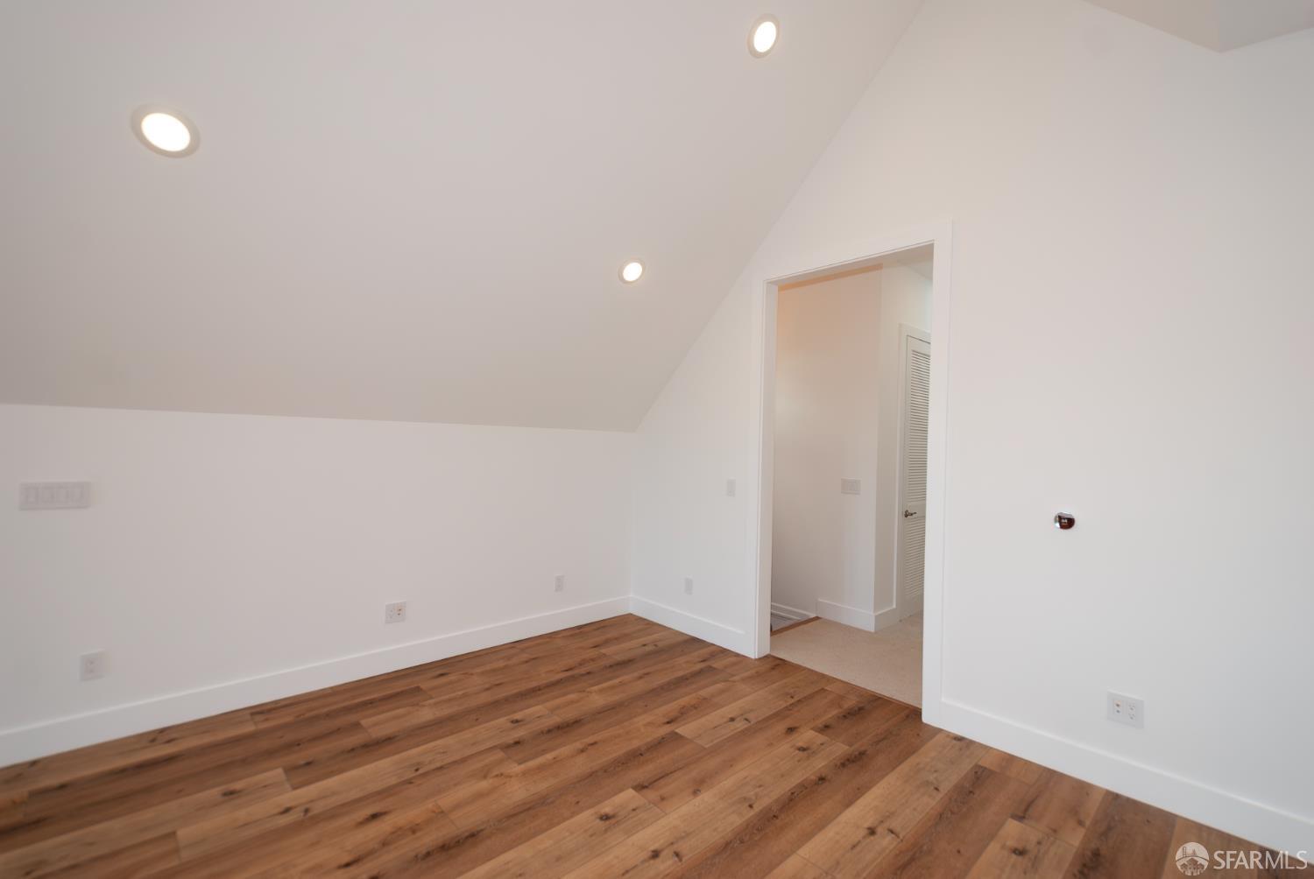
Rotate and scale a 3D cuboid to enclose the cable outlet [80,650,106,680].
[{"bbox_3d":[-2.506,1.010,2.435,0.073,0.116,0.010,2,-1,-43],"label":"cable outlet"}]

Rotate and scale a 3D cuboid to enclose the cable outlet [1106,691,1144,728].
[{"bbox_3d":[1.958,1.133,2.290,0.010,0.116,0.116,2,-1,-43],"label":"cable outlet"}]

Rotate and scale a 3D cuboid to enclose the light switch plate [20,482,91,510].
[{"bbox_3d":[-2.580,0.242,2.354,0.207,0.116,0.010,2,-1,-43],"label":"light switch plate"}]

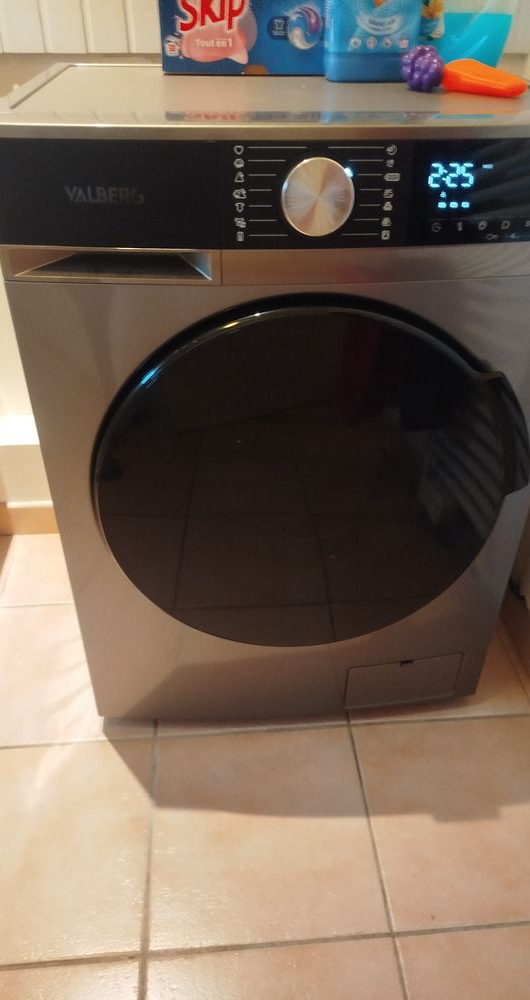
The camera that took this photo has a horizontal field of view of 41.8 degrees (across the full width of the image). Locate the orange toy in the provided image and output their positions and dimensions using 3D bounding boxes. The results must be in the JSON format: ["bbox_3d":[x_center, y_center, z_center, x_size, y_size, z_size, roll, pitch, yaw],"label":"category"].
[{"bbox_3d":[0.247,-0.470,0.771,0.097,0.033,0.045,19,40,24],"label":"orange toy"}]

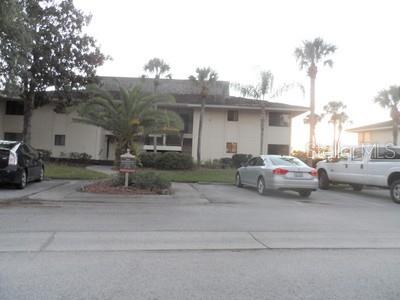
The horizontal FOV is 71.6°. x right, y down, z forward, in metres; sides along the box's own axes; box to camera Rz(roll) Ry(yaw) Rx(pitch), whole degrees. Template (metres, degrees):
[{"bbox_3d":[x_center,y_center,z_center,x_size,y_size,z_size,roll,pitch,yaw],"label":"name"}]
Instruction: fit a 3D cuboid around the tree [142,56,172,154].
[{"bbox_3d":[-3.451,-2.935,22.000,2.400,8.650,2.400,2,-1,0],"label":"tree"}]

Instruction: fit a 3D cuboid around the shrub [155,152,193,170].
[{"bbox_3d":[-1.997,0.867,20.900,2.850,1.360,1.800,2,-1,0],"label":"shrub"}]

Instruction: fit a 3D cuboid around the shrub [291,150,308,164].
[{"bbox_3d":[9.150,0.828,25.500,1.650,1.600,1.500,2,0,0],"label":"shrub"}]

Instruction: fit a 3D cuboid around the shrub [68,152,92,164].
[{"bbox_3d":[-9.395,0.668,21.800,1.850,0.980,1.300,2,0,0],"label":"shrub"}]

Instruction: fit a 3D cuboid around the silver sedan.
[{"bbox_3d":[2.980,1.010,11.900,1.835,1.487,4.868,2,-1,-10],"label":"silver sedan"}]

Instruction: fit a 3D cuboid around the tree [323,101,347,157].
[{"bbox_3d":[17.396,-2.077,36.000,2.900,8.700,2.900,2,-1,0],"label":"tree"}]

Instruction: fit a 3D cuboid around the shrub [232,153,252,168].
[{"bbox_3d":[3.448,0.852,22.500,1.600,1.300,1.450,2,0,0],"label":"shrub"}]

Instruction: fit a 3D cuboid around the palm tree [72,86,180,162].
[{"bbox_3d":[-4.803,-1.501,18.500,7.100,5.500,6.800,2,0,0],"label":"palm tree"}]

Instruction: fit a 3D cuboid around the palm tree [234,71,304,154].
[{"bbox_3d":[5.395,-2.420,22.000,5.300,7.770,4.800,2,-1,0],"label":"palm tree"}]

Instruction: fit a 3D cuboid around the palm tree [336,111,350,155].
[{"bbox_3d":[19.665,-1.576,38.000,2.200,7.670,2.200,2,-1,0],"label":"palm tree"}]

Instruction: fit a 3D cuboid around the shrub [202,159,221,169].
[{"bbox_3d":[0.925,1.086,22.300,1.400,0.820,1.100,2,0,0],"label":"shrub"}]

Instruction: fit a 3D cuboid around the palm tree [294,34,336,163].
[{"bbox_3d":[9.414,-3.774,23.000,3.450,11.300,3.400,2,0,0],"label":"palm tree"}]

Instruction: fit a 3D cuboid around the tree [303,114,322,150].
[{"bbox_3d":[15.078,-1.401,37.000,2.700,7.210,2.700,2,-1,0],"label":"tree"}]

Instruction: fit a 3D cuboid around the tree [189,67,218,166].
[{"bbox_3d":[0.177,-2.694,22.300,2.500,8.100,2.500,2,0,0],"label":"tree"}]

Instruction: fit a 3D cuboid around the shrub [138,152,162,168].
[{"bbox_3d":[-3.841,0.826,21.300,1.900,1.270,1.600,2,-1,0],"label":"shrub"}]

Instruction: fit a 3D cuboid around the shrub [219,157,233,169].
[{"bbox_3d":[2.069,1.014,22.500,1.130,0.980,1.100,2,0,0],"label":"shrub"}]

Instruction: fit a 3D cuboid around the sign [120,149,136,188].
[{"bbox_3d":[-2.682,0.666,10.400,0.600,1.440,0.220,2,-1,-5],"label":"sign"}]

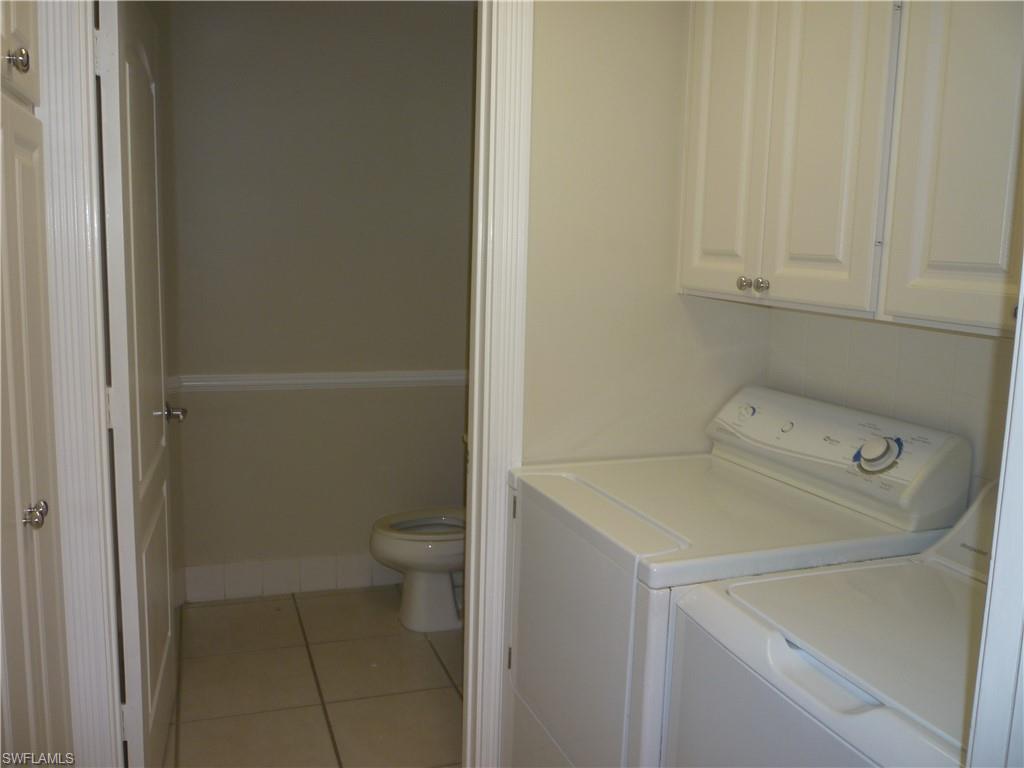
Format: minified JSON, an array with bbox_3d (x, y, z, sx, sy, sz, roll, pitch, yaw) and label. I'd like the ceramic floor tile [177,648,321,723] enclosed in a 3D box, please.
[{"bbox_3d":[-0.908,1.028,2.959,0.445,0.010,0.445,-1,9,-20],"label":"ceramic floor tile"}]

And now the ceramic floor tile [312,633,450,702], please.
[{"bbox_3d":[-0.485,1.022,3.112,0.445,0.010,0.445,-1,9,-20],"label":"ceramic floor tile"}]

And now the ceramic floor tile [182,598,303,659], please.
[{"bbox_3d":[-1.061,0.960,3.377,0.445,0.010,0.445,-1,9,-20],"label":"ceramic floor tile"}]

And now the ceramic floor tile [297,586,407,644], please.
[{"bbox_3d":[-0.638,0.954,3.530,0.445,0.010,0.445,-1,9,-20],"label":"ceramic floor tile"}]

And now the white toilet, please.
[{"bbox_3d":[-0.225,0.590,3.503,0.720,0.750,0.430,-1,9,-20],"label":"white toilet"}]

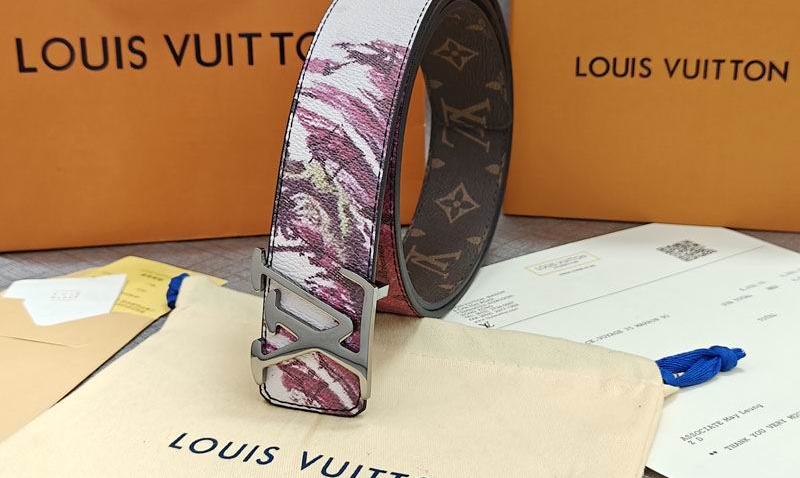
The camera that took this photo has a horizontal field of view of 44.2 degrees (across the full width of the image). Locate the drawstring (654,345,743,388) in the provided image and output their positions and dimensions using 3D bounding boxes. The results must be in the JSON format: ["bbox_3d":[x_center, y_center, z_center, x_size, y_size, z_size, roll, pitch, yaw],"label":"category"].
[{"bbox_3d":[0.109,0.047,0.357,0.034,0.010,0.015,-5,20,-14],"label":"drawstring"}]

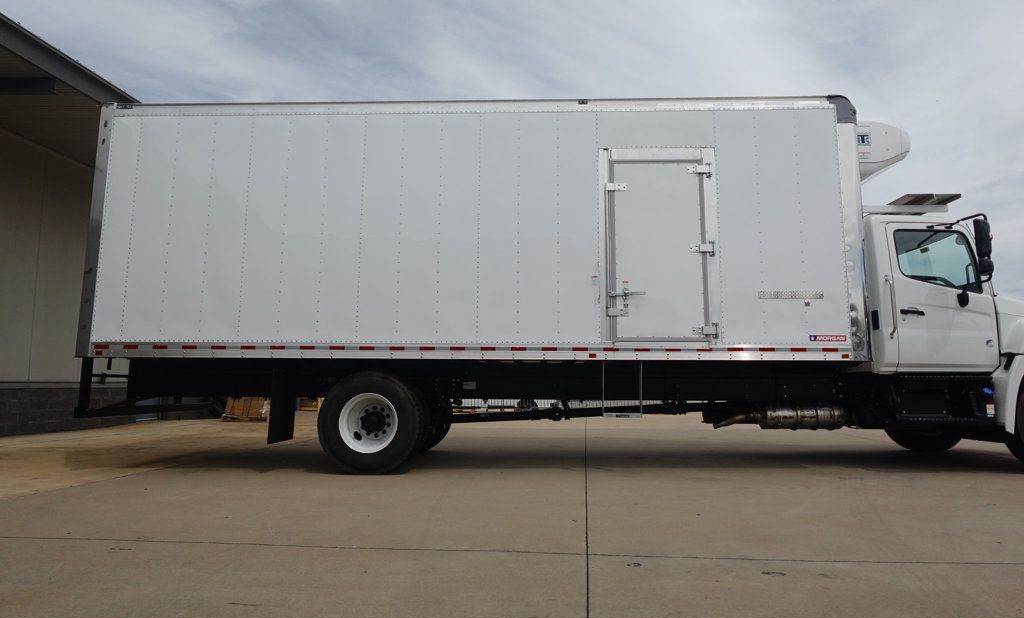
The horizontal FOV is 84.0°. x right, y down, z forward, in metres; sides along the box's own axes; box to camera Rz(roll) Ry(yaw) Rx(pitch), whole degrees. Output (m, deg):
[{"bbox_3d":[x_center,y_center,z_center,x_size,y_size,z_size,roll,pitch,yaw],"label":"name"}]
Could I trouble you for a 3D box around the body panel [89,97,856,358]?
[{"bbox_3d":[-0.452,-0.842,5.906,7.750,2.720,0.120,0,-7,2],"label":"body panel"}]

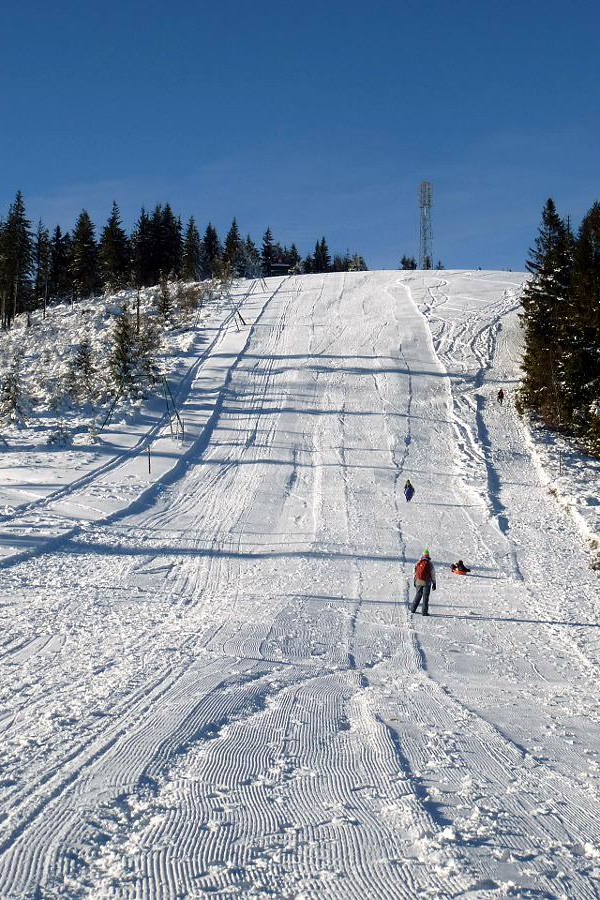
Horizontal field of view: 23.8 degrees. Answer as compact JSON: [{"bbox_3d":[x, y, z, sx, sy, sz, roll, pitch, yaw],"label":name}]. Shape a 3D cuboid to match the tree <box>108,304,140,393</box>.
[{"bbox_3d":[-15.435,-8.883,125.000,2.810,7.940,2.810,0,-7,0],"label":"tree"}]

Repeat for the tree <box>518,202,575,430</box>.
[{"bbox_3d":[24.281,-13.642,140.000,5.520,22.660,5.520,0,-7,0],"label":"tree"}]

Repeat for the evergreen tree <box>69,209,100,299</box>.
[{"bbox_3d":[-39.368,-35.886,260.000,5.854,15.274,5.854,0,-7,0],"label":"evergreen tree"}]

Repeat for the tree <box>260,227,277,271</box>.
[{"bbox_3d":[-7.307,-47.022,335.000,4.010,11.570,4.010,0,-7,0],"label":"tree"}]

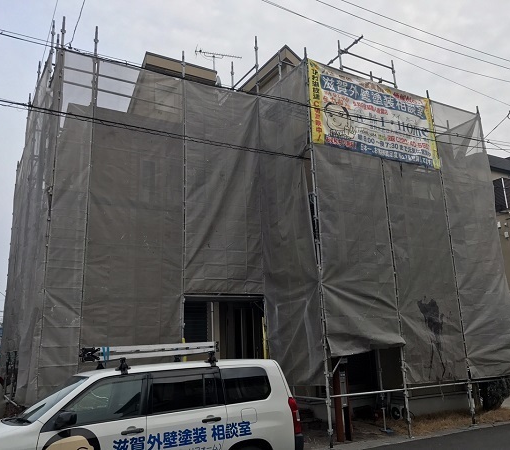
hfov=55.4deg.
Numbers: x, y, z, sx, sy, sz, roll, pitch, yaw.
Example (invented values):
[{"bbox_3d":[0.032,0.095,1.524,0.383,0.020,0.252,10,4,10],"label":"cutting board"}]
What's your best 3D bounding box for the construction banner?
[{"bbox_3d":[2.633,-2.288,10.429,3.520,1.780,0.060,6,-16,-29],"label":"construction banner"}]

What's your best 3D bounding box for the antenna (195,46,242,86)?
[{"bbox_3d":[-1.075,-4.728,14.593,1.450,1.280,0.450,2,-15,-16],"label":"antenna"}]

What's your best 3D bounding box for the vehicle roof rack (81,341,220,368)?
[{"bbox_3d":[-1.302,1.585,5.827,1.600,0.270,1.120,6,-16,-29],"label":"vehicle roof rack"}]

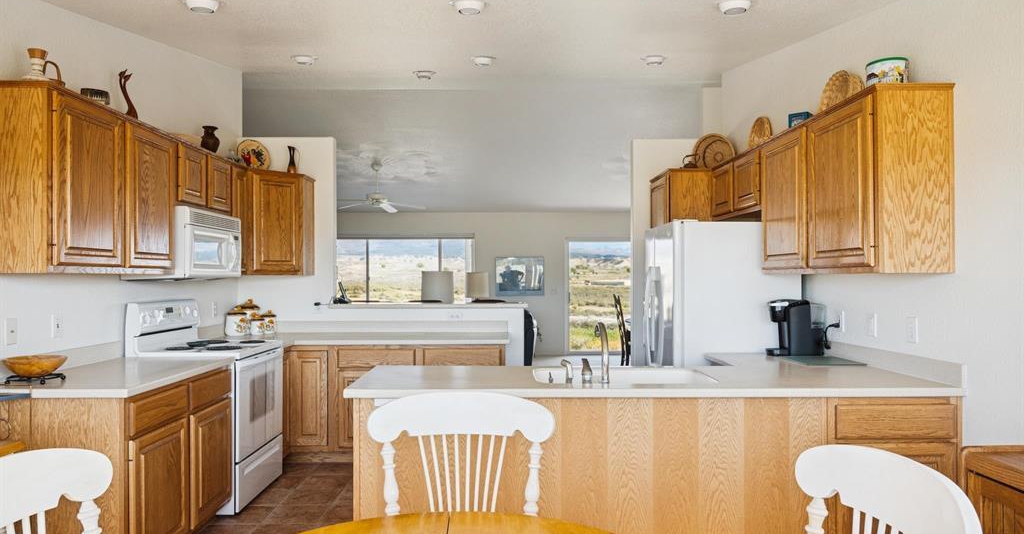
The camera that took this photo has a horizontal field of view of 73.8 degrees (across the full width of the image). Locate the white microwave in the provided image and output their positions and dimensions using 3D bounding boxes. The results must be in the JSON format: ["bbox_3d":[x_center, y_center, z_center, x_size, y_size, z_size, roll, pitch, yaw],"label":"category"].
[{"bbox_3d":[-2.033,-0.126,4.260,0.390,0.405,0.765,0,-1,0],"label":"white microwave"}]

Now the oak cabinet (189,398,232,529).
[{"bbox_3d":[-1.902,1.024,3.619,0.645,0.577,0.505,0,-1,0],"label":"oak cabinet"}]

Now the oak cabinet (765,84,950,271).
[{"bbox_3d":[1.627,-0.349,3.397,0.335,0.768,1.238,0,-1,-1],"label":"oak cabinet"}]

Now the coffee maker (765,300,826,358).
[{"bbox_3d":[1.644,0.355,3.943,0.275,0.325,0.220,0,-1,0],"label":"coffee maker"}]

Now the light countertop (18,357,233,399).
[{"bbox_3d":[-1.896,0.529,3.334,0.655,0.040,1.100,0,-1,0],"label":"light countertop"}]

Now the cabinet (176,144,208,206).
[{"bbox_3d":[-2.034,-0.537,4.044,0.319,0.367,0.392,0,-1,-1],"label":"cabinet"}]

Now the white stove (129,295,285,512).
[{"bbox_3d":[-1.854,0.827,4.209,0.660,1.210,0.758,0,-1,-1],"label":"white stove"}]

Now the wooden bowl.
[{"bbox_3d":[-2.028,0.427,2.913,0.232,0.085,0.232,0,-1,0],"label":"wooden bowl"}]

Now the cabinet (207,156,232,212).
[{"bbox_3d":[-2.066,-0.526,4.451,0.327,0.330,0.395,0,-1,0],"label":"cabinet"}]

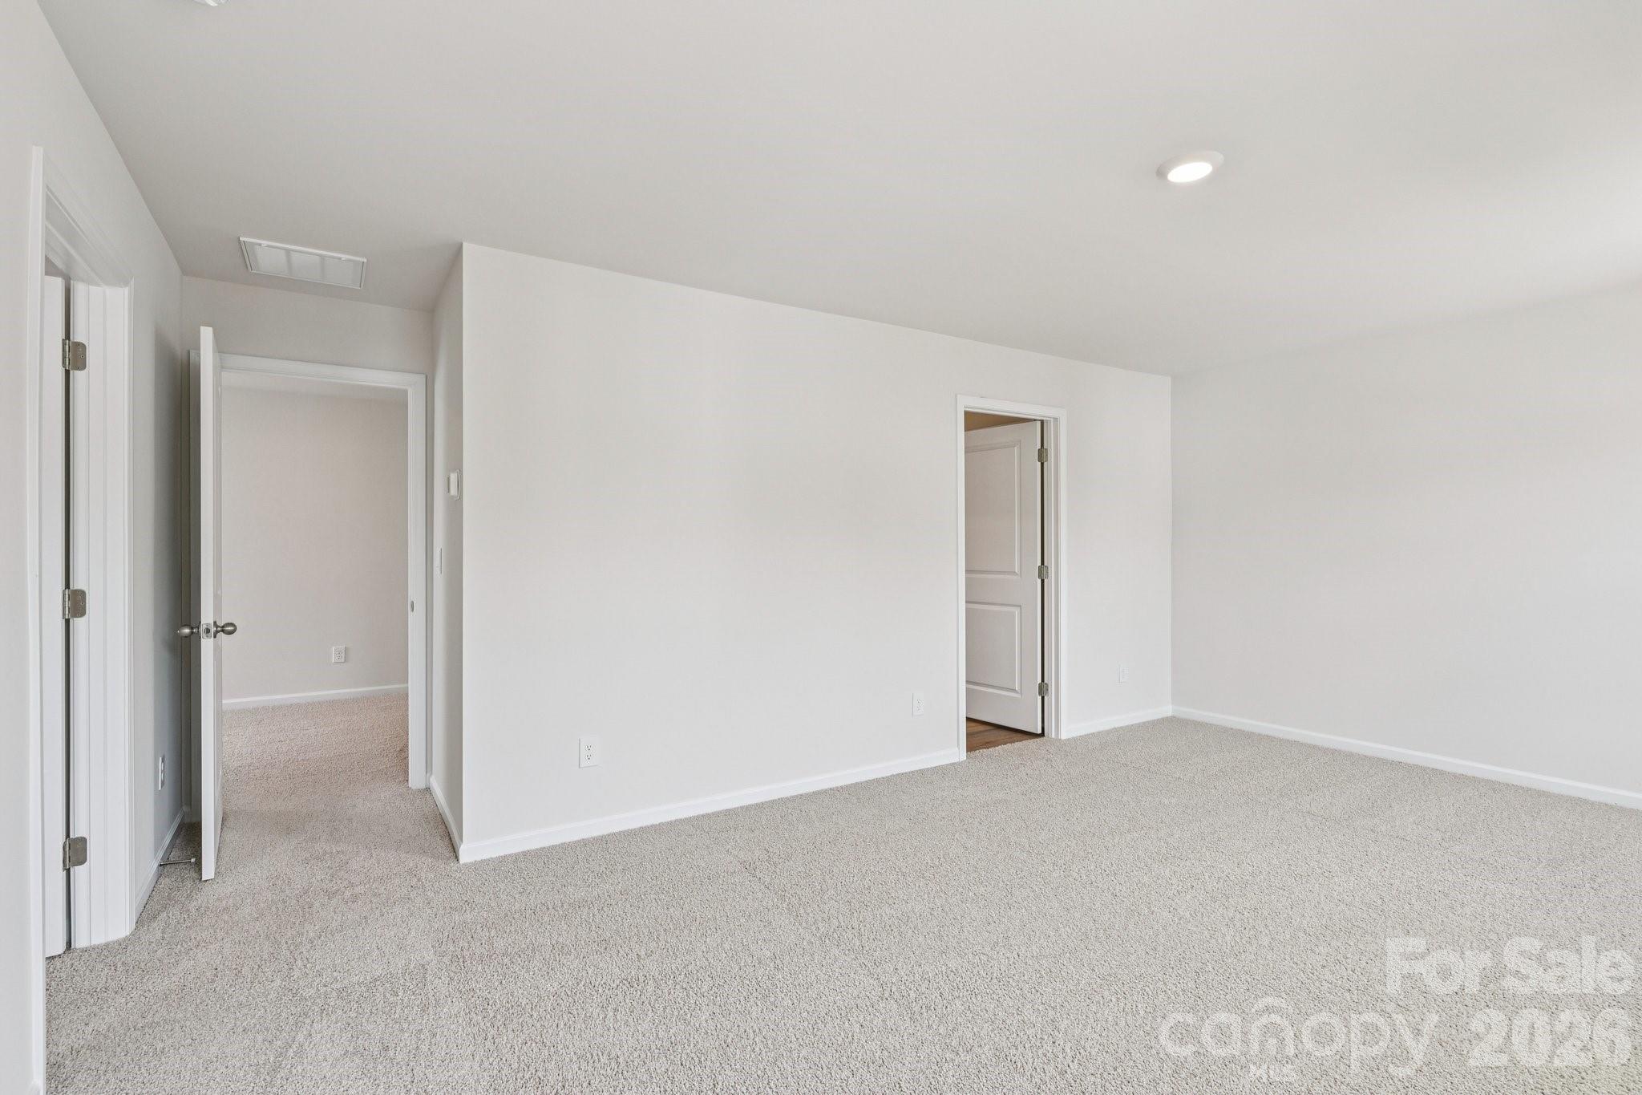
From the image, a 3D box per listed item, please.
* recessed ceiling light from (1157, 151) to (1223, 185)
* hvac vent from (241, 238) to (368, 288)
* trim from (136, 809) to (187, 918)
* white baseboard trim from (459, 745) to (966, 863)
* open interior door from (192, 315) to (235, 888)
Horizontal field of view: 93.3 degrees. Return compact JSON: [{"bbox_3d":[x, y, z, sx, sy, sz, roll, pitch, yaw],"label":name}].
[{"bbox_3d":[1.183,-1.211,2.486,0.194,0.025,0.194,0,0,0],"label":"recessed ceiling light"},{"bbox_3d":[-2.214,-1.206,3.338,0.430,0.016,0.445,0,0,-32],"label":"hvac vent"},{"bbox_3d":[-2.566,1.196,3.027,0.016,0.082,1.023,0,0,-32],"label":"trim"},{"bbox_3d":[-0.309,1.201,3.770,2.632,0.082,0.016,0,0,-32],"label":"white baseboard trim"},{"bbox_3d":[-2.490,0.203,3.170,0.036,2.030,0.813,0,0,-36],"label":"open interior door"}]

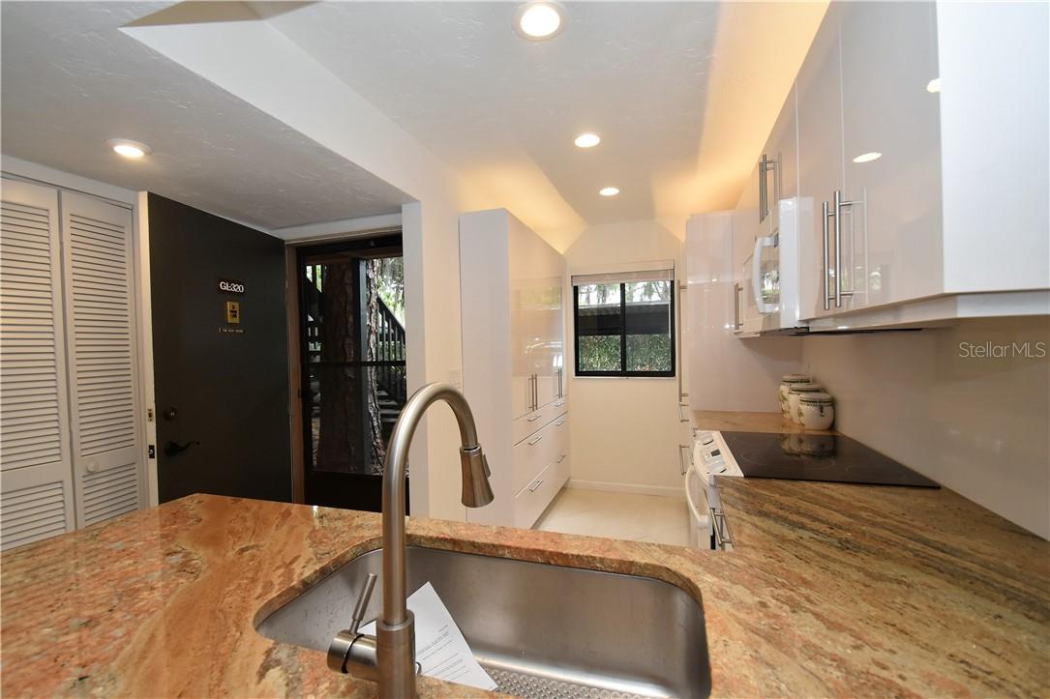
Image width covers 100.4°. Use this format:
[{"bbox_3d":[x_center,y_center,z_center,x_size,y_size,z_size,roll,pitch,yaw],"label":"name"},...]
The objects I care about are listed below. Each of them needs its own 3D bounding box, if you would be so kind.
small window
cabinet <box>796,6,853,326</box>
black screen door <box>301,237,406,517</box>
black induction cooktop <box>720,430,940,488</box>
[{"bbox_3d":[0.891,-0.222,3.977,0.900,0.950,0.090,-1,1,18],"label":"small window"},{"bbox_3d":[0.993,-0.474,1.155,0.385,0.760,0.385,-1,1,18],"label":"cabinet"},{"bbox_3d":[-1.015,0.342,2.676,0.890,2.030,0.050,-1,1,18],"label":"black screen door"},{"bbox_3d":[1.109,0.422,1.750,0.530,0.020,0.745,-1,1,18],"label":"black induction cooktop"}]

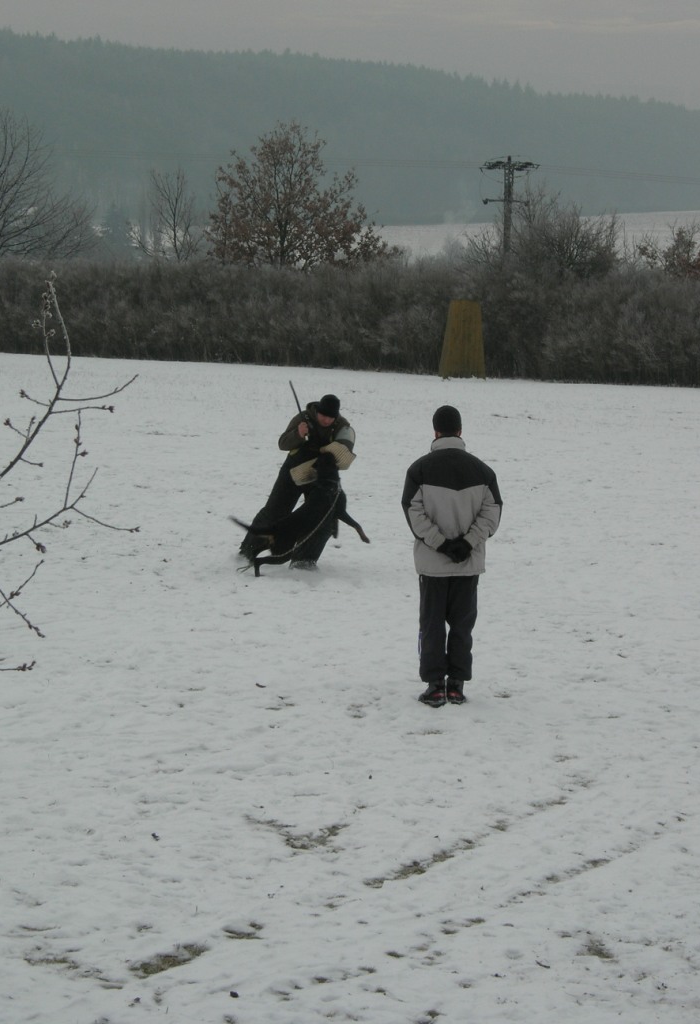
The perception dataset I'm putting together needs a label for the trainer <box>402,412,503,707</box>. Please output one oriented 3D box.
[{"bbox_3d":[0.610,0.260,20.000,0.580,1.780,0.420,0,5,-6],"label":"trainer"}]

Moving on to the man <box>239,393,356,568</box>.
[{"bbox_3d":[-0.416,-0.250,26.500,0.900,1.370,0.750,0,5,-6],"label":"man"}]

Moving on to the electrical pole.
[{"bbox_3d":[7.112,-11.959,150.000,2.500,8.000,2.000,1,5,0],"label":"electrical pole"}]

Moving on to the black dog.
[{"bbox_3d":[-0.388,0.020,26.200,1.030,0.930,0.500,-3,6,-40],"label":"black dog"}]

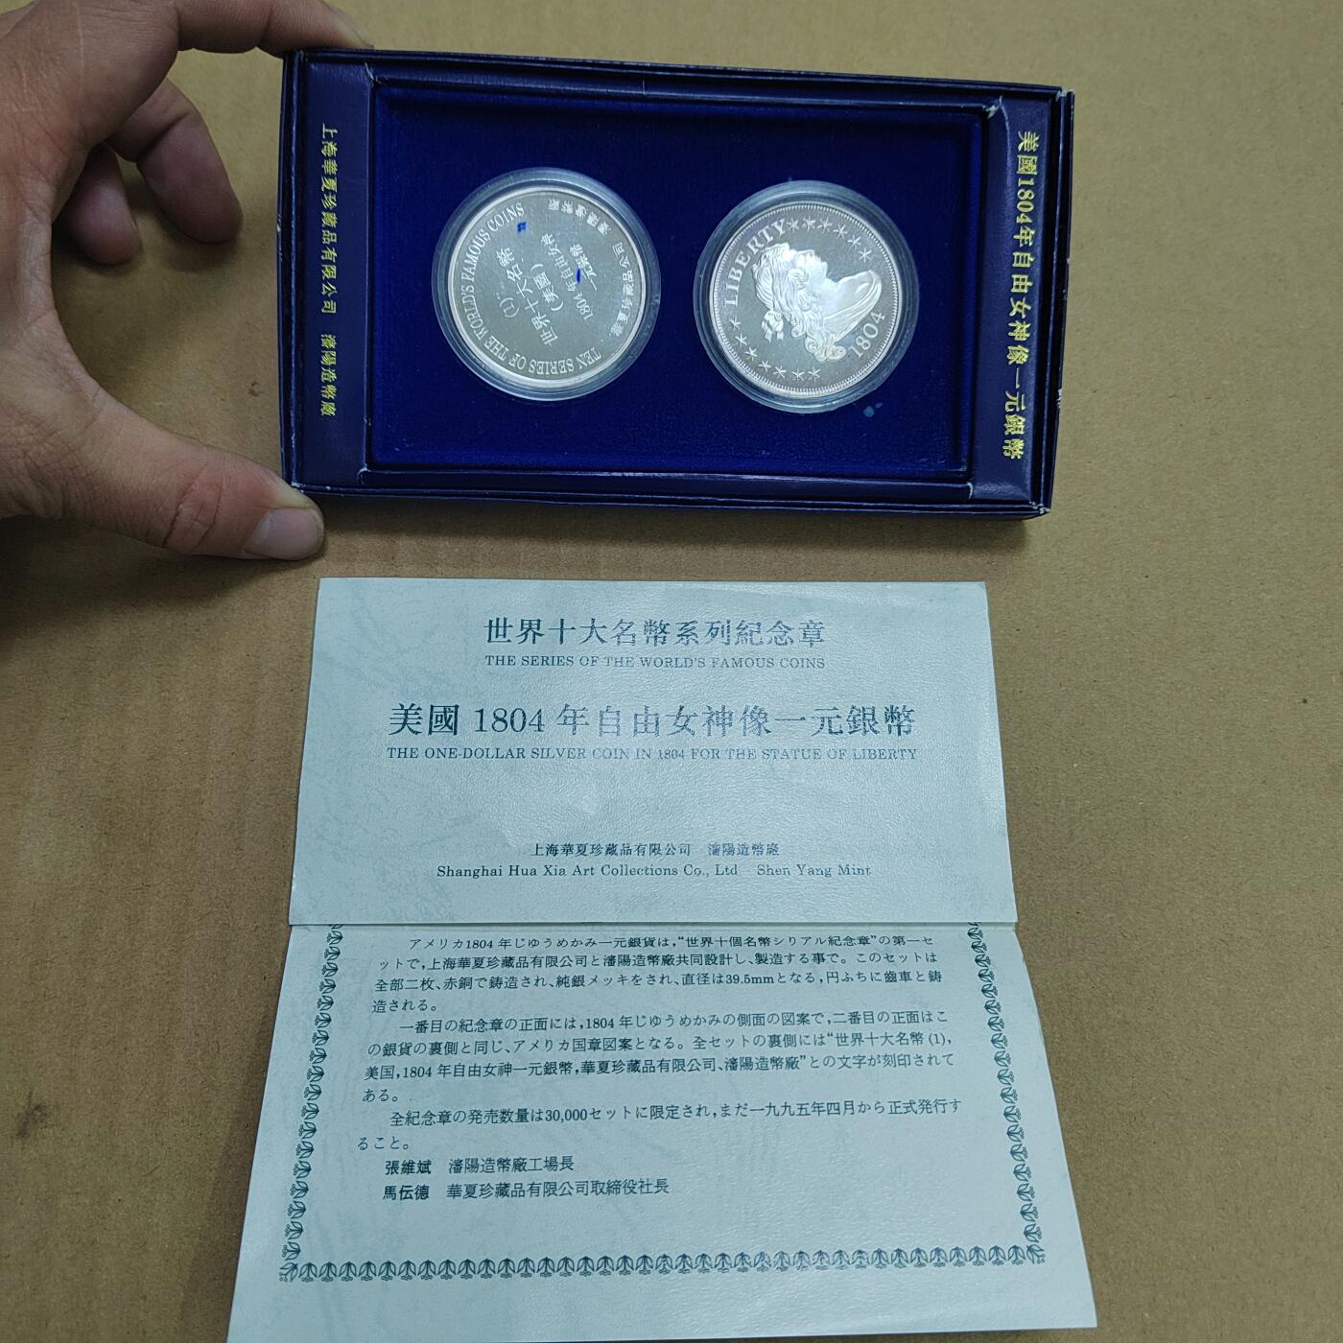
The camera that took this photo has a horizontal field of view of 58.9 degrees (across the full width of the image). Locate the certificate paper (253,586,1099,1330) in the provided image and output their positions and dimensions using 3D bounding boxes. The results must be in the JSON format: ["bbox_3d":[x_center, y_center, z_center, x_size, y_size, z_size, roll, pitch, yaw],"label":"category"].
[{"bbox_3d":[-0.002,0.046,0.226,0.141,0.014,0.141,0,65,-3],"label":"certificate paper"}]

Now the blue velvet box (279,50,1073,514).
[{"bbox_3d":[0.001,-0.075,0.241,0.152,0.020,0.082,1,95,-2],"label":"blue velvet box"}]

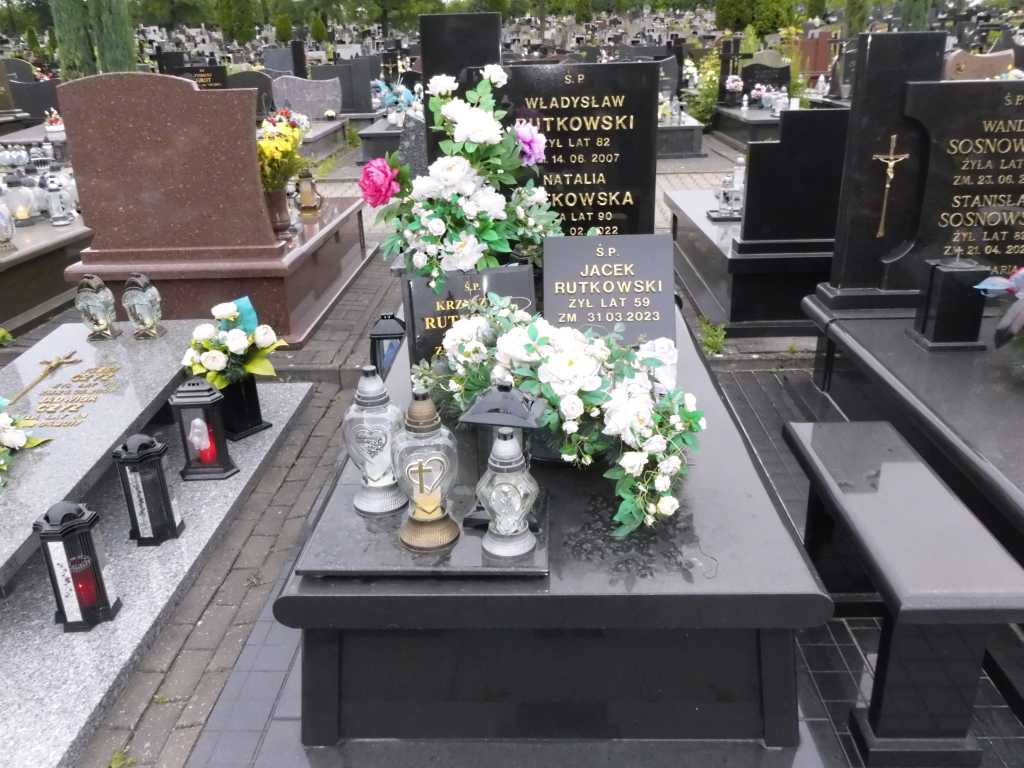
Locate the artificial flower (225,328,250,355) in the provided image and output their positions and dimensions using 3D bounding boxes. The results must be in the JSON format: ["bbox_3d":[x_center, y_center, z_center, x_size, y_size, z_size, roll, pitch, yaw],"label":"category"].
[{"bbox_3d":[-1.056,-0.164,3.186,0.098,0.098,0.080,-9,23,-18],"label":"artificial flower"}]

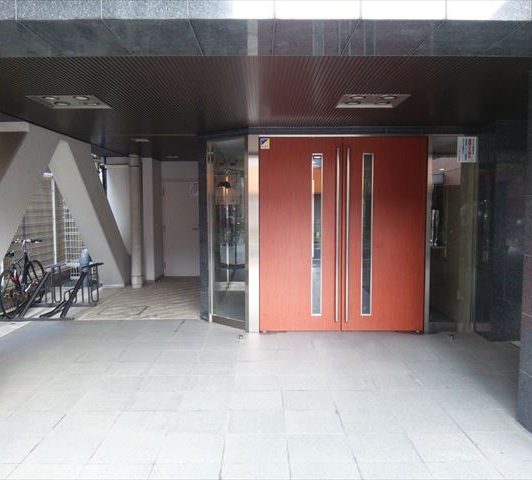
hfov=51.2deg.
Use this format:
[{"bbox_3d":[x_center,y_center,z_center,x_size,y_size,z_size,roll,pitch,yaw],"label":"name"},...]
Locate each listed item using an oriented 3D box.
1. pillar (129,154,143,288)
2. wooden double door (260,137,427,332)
[{"bbox_3d":[-2.401,-0.352,10.212,0.220,2.460,0.220,0,4,-1],"label":"pillar"},{"bbox_3d":[0.922,-0.055,6.678,1.994,2.342,0.160,0,4,-1],"label":"wooden double door"}]

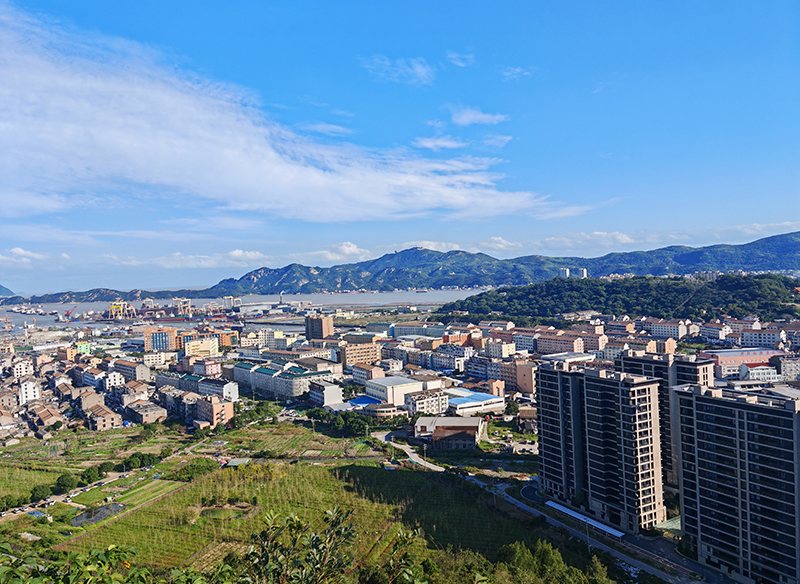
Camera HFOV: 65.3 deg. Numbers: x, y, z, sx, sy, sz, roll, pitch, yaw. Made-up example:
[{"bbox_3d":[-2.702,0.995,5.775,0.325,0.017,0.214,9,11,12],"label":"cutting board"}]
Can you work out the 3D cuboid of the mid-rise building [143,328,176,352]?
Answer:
[{"bbox_3d":[-334.230,67.960,876.340,39.970,34.880,18.030,-3,2,-10],"label":"mid-rise building"}]

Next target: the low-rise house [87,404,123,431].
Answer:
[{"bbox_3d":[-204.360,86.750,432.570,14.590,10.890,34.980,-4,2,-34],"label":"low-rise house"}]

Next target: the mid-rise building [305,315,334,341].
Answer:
[{"bbox_3d":[-130.780,58.020,1018.370,21.000,37.000,51.000,-4,2,-38],"label":"mid-rise building"}]

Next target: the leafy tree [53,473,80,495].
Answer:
[{"bbox_3d":[-156.180,89.330,292.880,10.000,8.700,10.000,-3,1,0],"label":"leafy tree"}]

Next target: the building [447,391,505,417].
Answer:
[{"bbox_3d":[48.710,76.250,422.280,34.860,8.660,25.240,-3,2,-22],"label":"building"}]

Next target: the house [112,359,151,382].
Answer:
[{"bbox_3d":[-274.540,80.410,638.590,12.910,18.190,61.050,-4,2,-44],"label":"house"}]

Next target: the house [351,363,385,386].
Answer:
[{"bbox_3d":[-27.170,72.580,549.410,13.000,17.500,33.000,-4,2,-33],"label":"house"}]

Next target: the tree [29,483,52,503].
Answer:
[{"bbox_3d":[-163.720,91.180,284.590,8.800,6.800,8.800,-4,2,-31],"label":"tree"}]

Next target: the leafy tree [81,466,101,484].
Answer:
[{"bbox_3d":[-151.290,89.160,304.560,8.800,8.000,8.800,-3,1,0],"label":"leafy tree"}]

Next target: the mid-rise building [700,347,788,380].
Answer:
[{"bbox_3d":[290.680,58.470,529.430,55.840,15.210,33.430,-3,2,1],"label":"mid-rise building"}]

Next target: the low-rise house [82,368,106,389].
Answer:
[{"bbox_3d":[-296.880,84.420,606.520,9.510,14.150,46.660,-4,2,-40],"label":"low-rise house"}]

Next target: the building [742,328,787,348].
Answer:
[{"bbox_3d":[372.160,48.890,641.780,35.000,20.160,14.000,-1,2,38],"label":"building"}]

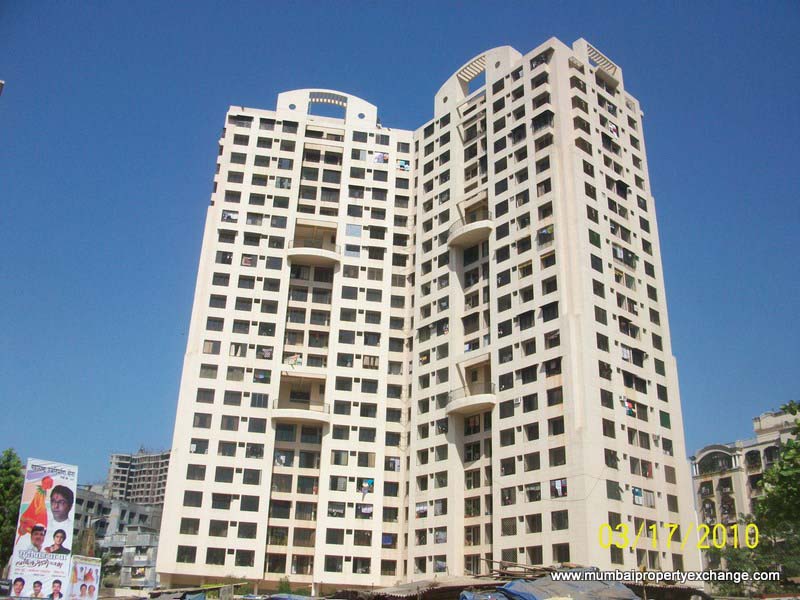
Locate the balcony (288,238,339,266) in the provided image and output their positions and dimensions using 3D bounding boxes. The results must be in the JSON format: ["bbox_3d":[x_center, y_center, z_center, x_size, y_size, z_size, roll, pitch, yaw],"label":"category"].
[{"bbox_3d":[-10.707,-6.267,93.301,6.750,1.950,1.500,6,-23,-9],"label":"balcony"}]

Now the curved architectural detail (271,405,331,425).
[{"bbox_3d":[-11.361,13.184,85.085,6.750,1.200,1.500,6,-23,-9],"label":"curved architectural detail"}]

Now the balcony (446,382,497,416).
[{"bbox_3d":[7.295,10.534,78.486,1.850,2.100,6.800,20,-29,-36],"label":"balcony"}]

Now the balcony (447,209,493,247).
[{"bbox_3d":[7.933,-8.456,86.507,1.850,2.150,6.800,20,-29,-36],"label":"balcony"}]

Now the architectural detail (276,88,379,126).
[{"bbox_3d":[-10.117,-26.669,103.579,13.800,5.050,2.150,6,-23,-9],"label":"architectural detail"}]

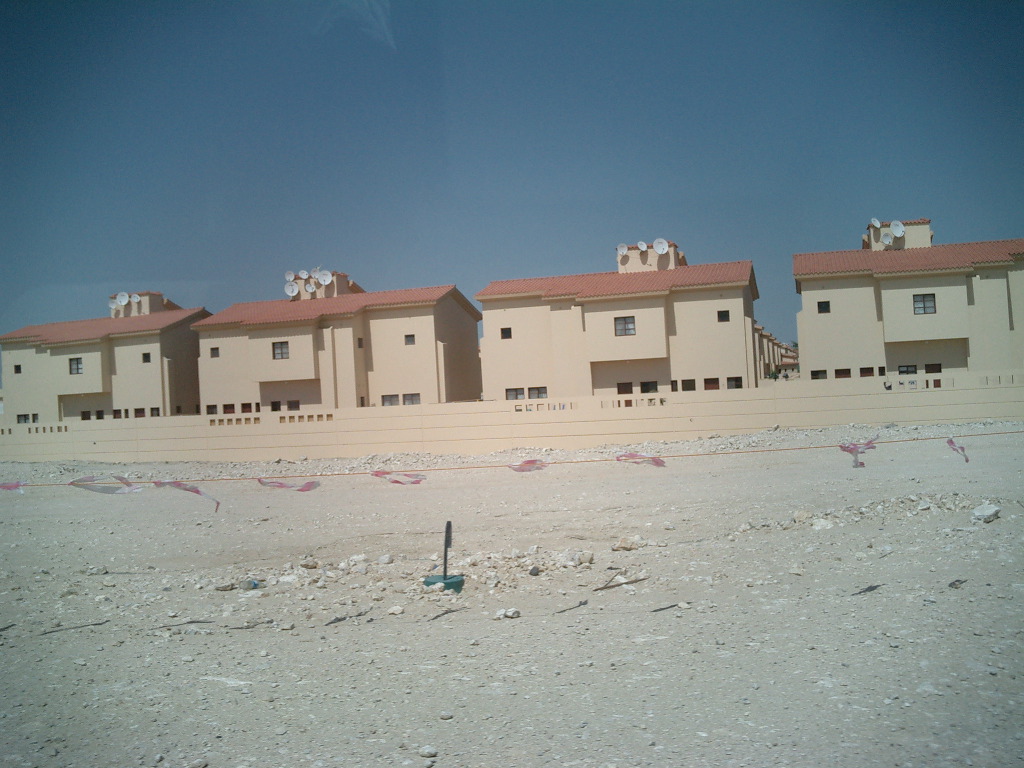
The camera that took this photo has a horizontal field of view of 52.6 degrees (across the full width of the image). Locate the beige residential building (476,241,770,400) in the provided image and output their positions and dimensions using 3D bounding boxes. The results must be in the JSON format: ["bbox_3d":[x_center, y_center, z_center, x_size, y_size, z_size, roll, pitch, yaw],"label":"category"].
[{"bbox_3d":[6.408,-2.690,59.248,15.100,10.000,9.800,-3,0,16],"label":"beige residential building"}]

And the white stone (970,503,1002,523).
[{"bbox_3d":[7.408,2.018,16.200,0.440,0.220,0.340,-3,0,16],"label":"white stone"}]

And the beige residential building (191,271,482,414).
[{"bbox_3d":[-10.508,-1.793,64.201,15.600,10.000,9.800,-3,0,16],"label":"beige residential building"}]

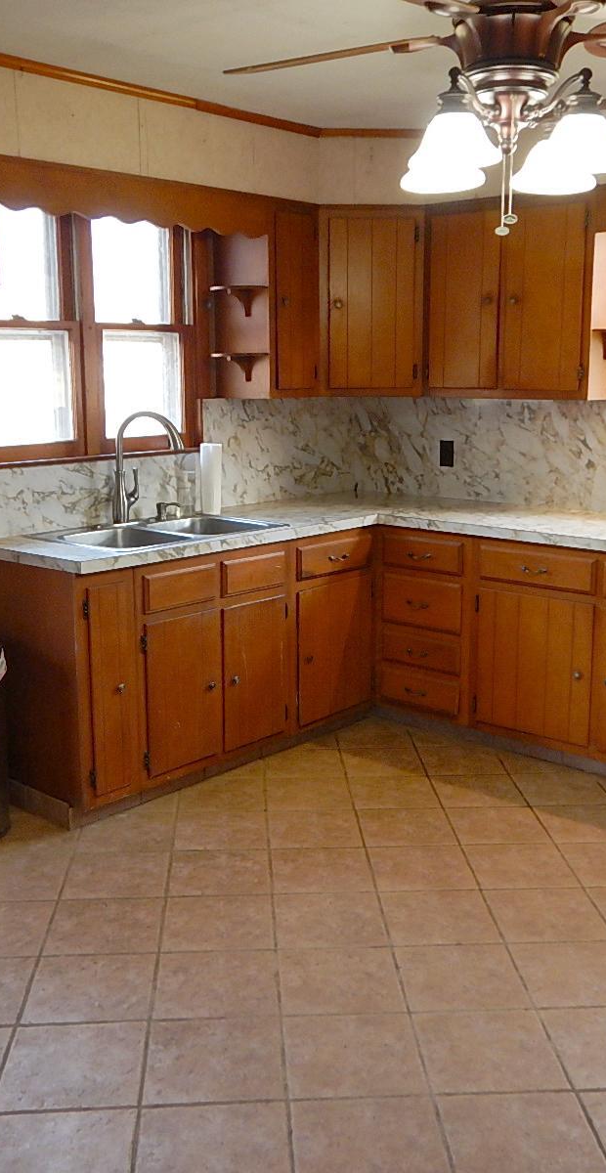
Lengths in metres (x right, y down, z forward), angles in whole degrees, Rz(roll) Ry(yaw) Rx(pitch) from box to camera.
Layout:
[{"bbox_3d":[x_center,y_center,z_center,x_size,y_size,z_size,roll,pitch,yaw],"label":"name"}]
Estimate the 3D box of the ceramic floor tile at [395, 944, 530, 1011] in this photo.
[{"bbox_3d":[0.400,0.993,2.747,0.302,0.010,0.302,-1,11,-3],"label":"ceramic floor tile"}]

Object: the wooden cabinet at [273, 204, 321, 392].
[{"bbox_3d":[-0.118,-1.183,4.517,0.280,0.750,0.270,10,15,41],"label":"wooden cabinet"}]

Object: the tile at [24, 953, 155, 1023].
[{"bbox_3d":[-0.523,1.002,2.696,0.302,0.010,0.302,-1,11,-3],"label":"tile"}]

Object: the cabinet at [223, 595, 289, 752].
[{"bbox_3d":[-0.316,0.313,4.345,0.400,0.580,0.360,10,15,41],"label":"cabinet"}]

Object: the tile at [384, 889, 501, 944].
[{"bbox_3d":[0.385,0.936,3.056,0.303,0.010,0.303,-1,11,-3],"label":"tile"}]

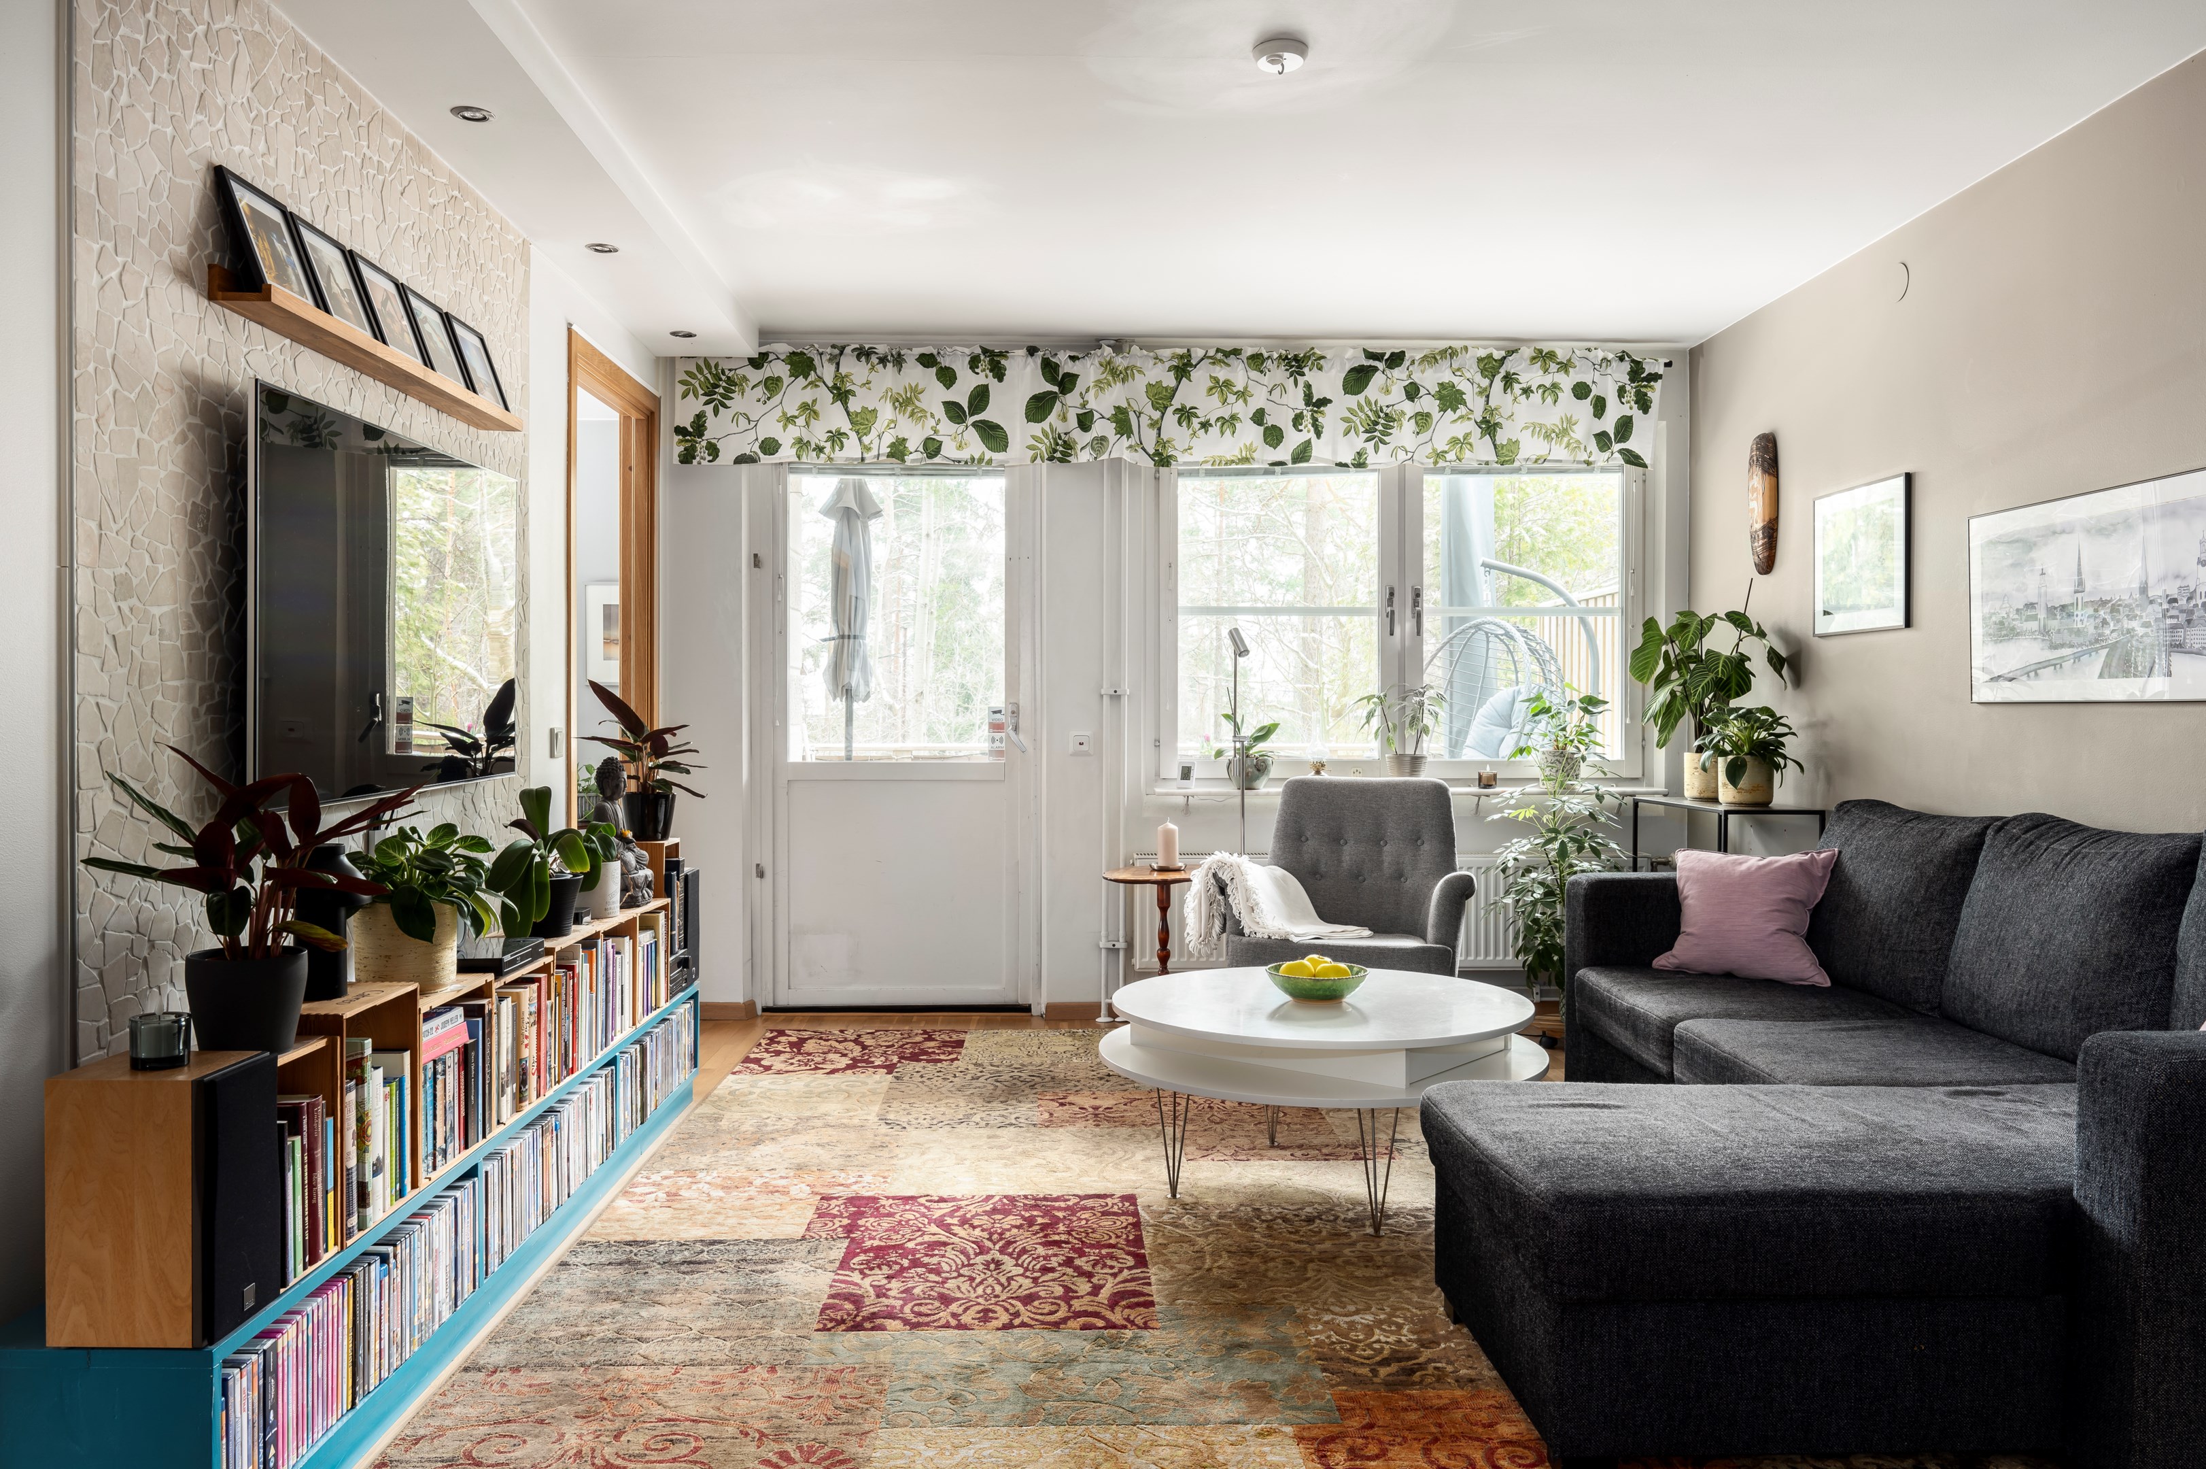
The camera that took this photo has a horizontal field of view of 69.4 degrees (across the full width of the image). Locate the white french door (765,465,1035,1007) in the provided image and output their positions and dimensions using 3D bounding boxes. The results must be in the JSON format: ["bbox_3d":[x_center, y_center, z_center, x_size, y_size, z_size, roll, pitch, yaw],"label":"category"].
[{"bbox_3d":[-0.721,-0.032,5.664,0.957,2.028,0.080,0,1,-1],"label":"white french door"}]

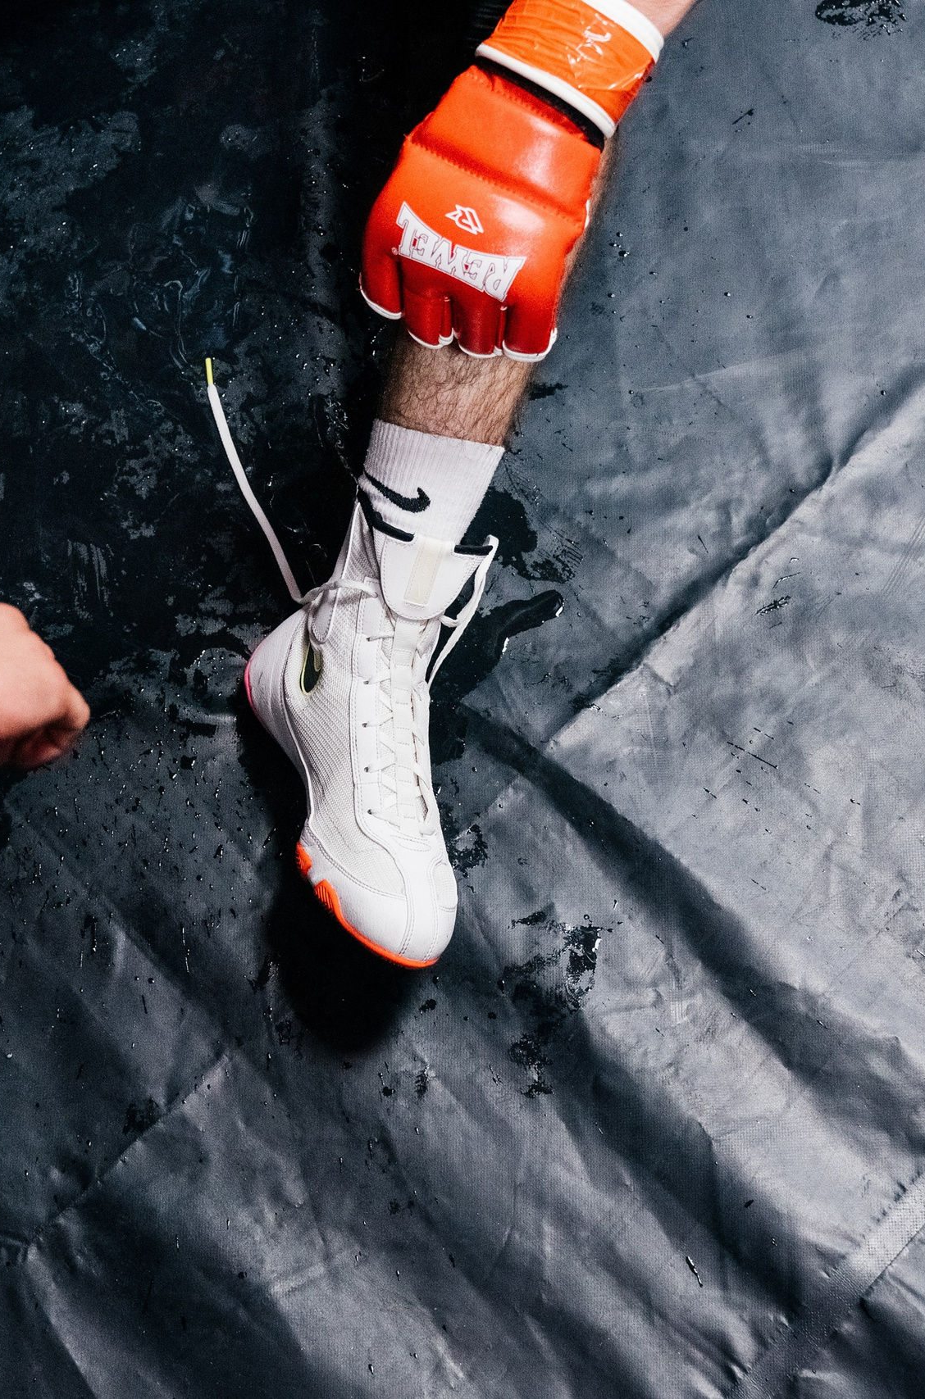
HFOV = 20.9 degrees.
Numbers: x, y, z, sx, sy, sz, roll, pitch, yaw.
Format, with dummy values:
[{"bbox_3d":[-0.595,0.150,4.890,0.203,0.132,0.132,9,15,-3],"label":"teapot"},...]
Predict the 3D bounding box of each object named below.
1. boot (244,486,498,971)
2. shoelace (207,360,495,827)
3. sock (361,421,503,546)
[{"bbox_3d":[-0.050,0.016,1.570,0.195,0.104,0.290,-61,38,23],"label":"boot"},{"bbox_3d":[-0.078,-0.099,1.636,0.164,0.080,0.425,-61,38,23],"label":"shoelace"},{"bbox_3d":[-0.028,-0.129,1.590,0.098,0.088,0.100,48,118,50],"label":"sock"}]

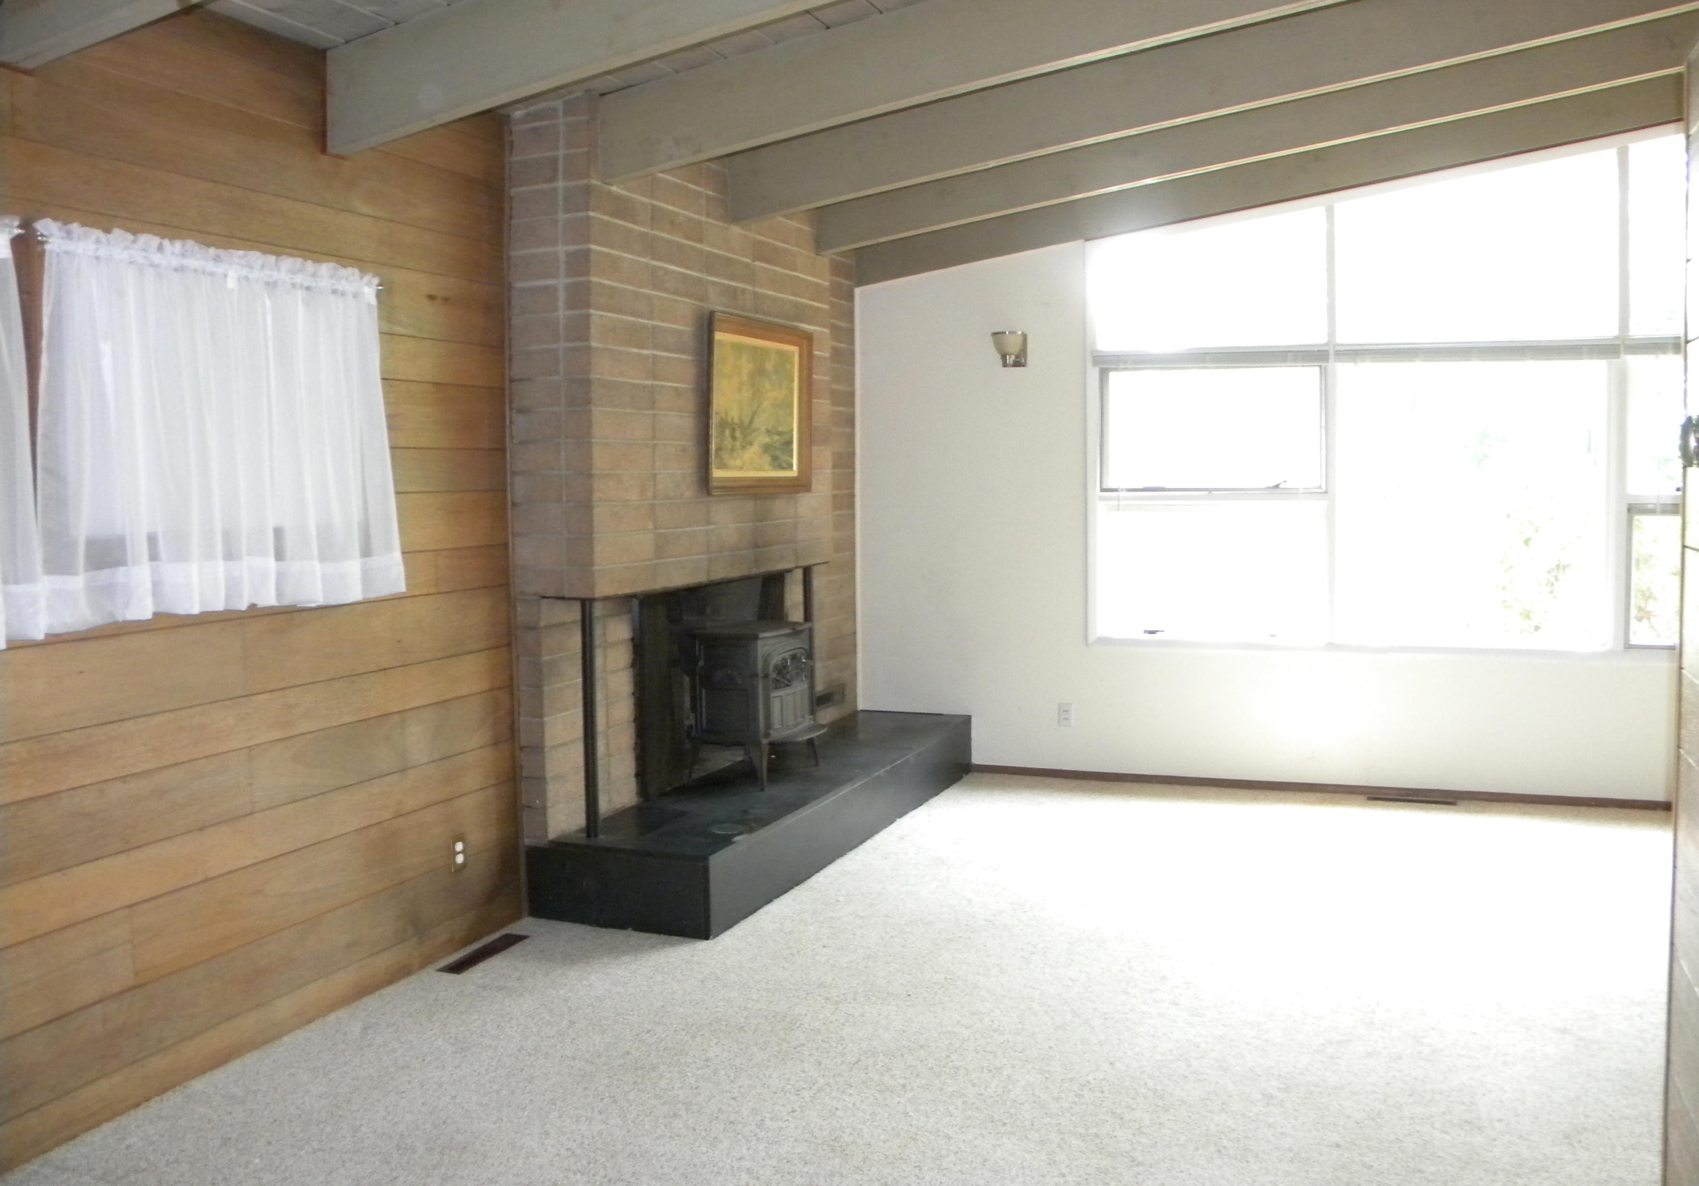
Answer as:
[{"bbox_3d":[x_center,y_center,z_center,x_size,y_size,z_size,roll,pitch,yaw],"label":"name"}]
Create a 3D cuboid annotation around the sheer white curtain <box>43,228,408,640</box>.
[{"bbox_3d":[-1.600,-0.416,3.577,0.090,0.930,1.140,1,5,23],"label":"sheer white curtain"}]

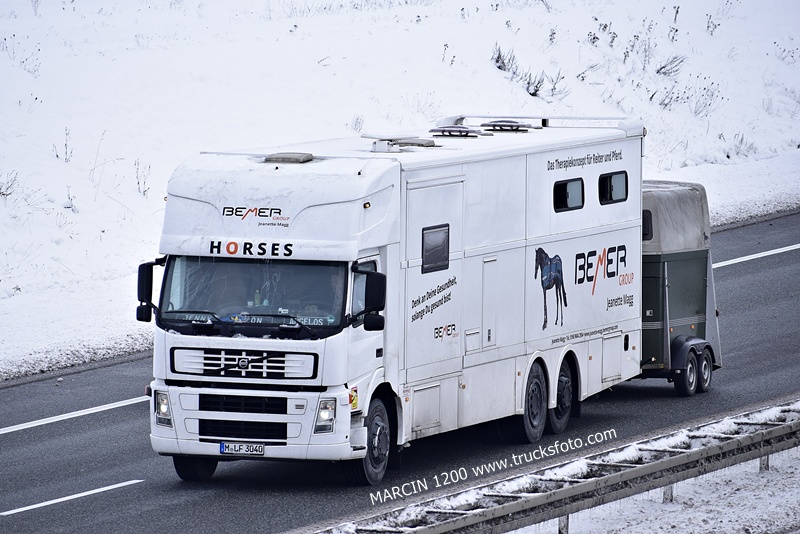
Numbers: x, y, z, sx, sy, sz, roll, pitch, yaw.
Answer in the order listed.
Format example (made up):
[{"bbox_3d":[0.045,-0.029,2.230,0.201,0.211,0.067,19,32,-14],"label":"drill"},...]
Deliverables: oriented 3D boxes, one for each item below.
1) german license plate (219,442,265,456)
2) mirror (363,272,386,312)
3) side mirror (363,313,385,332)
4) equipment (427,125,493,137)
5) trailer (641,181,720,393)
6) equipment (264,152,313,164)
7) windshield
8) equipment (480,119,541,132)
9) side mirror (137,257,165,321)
[{"bbox_3d":[-1.841,2.130,75.773,0.520,0.120,0.020,2,4,19],"label":"german license plate"},{"bbox_3d":[-0.282,0.292,75.731,0.230,0.450,0.140,1,4,4],"label":"mirror"},{"bbox_3d":[-0.298,0.648,75.728,0.230,0.215,0.140,1,4,4],"label":"side mirror"},{"bbox_3d":[0.739,-1.715,82.755,0.570,0.150,0.520,2,4,19],"label":"equipment"},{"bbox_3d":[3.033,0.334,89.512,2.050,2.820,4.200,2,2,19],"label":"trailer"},{"bbox_3d":[-1.315,-1.288,77.027,0.460,0.100,0.480,2,4,19],"label":"equipment"},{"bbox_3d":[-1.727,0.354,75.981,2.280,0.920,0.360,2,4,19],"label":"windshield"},{"bbox_3d":[1.415,-1.832,84.634,0.570,0.150,0.520,2,4,19],"label":"equipment"},{"bbox_3d":[-2.946,0.272,76.640,0.290,0.760,0.200,2,4,24],"label":"side mirror"}]

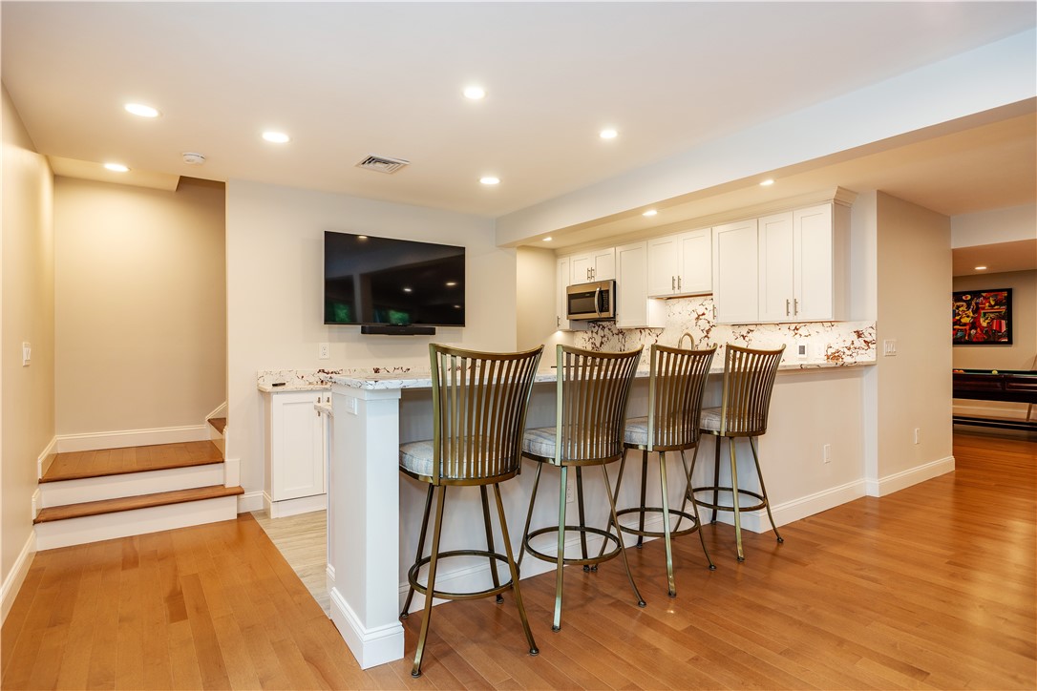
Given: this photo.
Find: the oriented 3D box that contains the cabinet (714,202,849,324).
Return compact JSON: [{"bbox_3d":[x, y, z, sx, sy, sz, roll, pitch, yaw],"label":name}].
[{"bbox_3d":[2.300,-0.661,4.593,0.330,0.922,1.055,0,0,-36],"label":"cabinet"}]

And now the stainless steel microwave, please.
[{"bbox_3d":[0.986,-0.514,6.212,0.410,0.425,0.767,0,0,-36],"label":"stainless steel microwave"}]

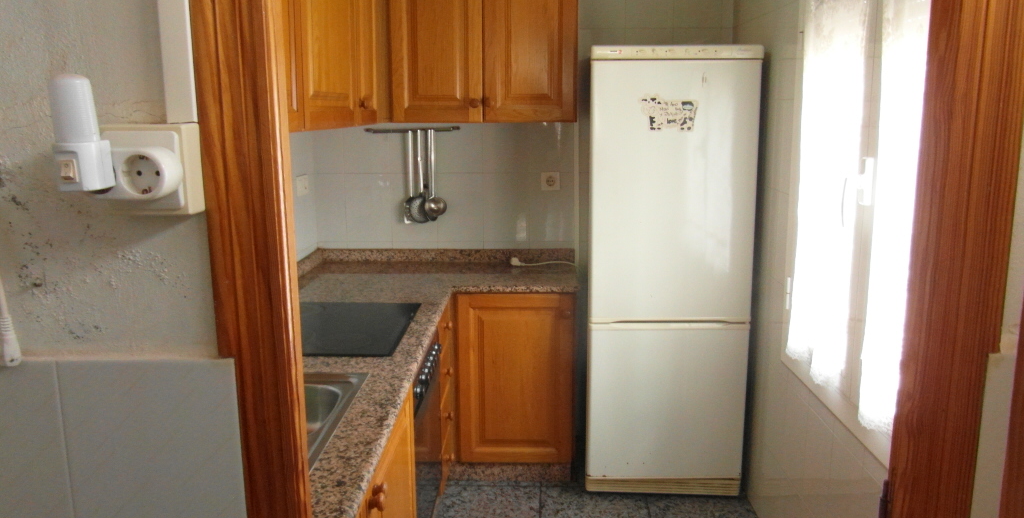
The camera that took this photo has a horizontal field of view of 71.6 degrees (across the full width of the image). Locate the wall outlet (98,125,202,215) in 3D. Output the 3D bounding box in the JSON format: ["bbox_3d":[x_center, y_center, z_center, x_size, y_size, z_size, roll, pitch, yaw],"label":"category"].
[{"bbox_3d":[-0.369,-0.091,0.725,0.090,0.088,0.050,0,10,2],"label":"wall outlet"}]

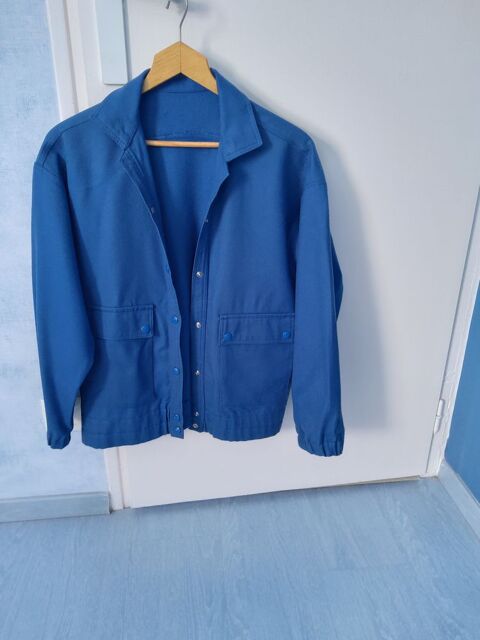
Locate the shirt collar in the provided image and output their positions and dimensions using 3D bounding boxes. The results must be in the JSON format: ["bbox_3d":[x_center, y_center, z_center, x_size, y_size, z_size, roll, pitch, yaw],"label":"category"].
[{"bbox_3d":[-0.101,-0.335,0.788,0.267,0.142,0.100,-2,22,-6],"label":"shirt collar"}]

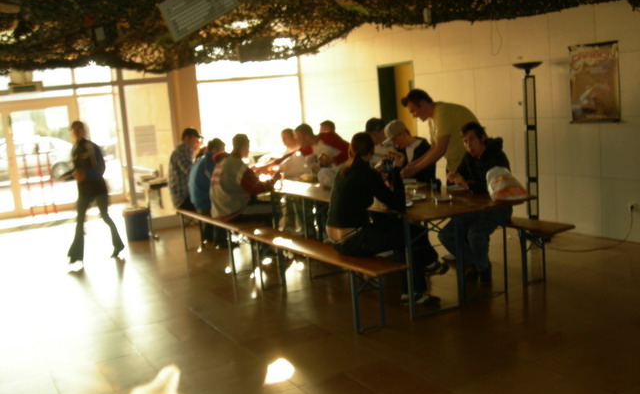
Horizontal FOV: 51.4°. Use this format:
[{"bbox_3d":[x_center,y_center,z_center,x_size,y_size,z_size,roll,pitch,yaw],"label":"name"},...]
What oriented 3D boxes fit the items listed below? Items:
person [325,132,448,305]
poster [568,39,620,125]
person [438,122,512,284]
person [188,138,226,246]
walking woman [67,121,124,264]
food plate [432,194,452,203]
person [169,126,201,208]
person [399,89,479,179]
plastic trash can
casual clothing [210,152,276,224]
[{"bbox_3d":[0.430,0.179,4.986,0.979,1.357,0.561,-10,9,-39],"label":"person"},{"bbox_3d":[2.782,-1.156,6.774,0.020,0.801,0.587,-8,8,-28],"label":"poster"},{"bbox_3d":[1.330,0.045,5.623,0.816,1.326,0.592,-10,9,-39],"label":"person"},{"bbox_3d":[-1.137,-0.004,7.576,0.796,1.336,0.530,-10,9,-35],"label":"person"},{"bbox_3d":[-2.609,0.040,7.700,0.550,1.380,0.460,-8,8,-25],"label":"walking woman"},{"bbox_3d":[0.911,0.023,5.023,0.153,0.036,0.153,-8,8,-28],"label":"food plate"},{"bbox_3d":[-1.434,-0.095,8.048,0.796,1.448,0.530,-9,8,-34],"label":"person"},{"bbox_3d":[1.114,-0.124,6.100,0.720,1.640,0.570,-7,8,-16],"label":"person"},{"bbox_3d":[-2.514,0.377,9.080,0.360,0.390,0.360,-9,8,-28],"label":"plastic trash can"},{"bbox_3d":[-0.828,-0.111,6.875,0.740,0.740,0.550,-9,8,-28],"label":"casual clothing"}]

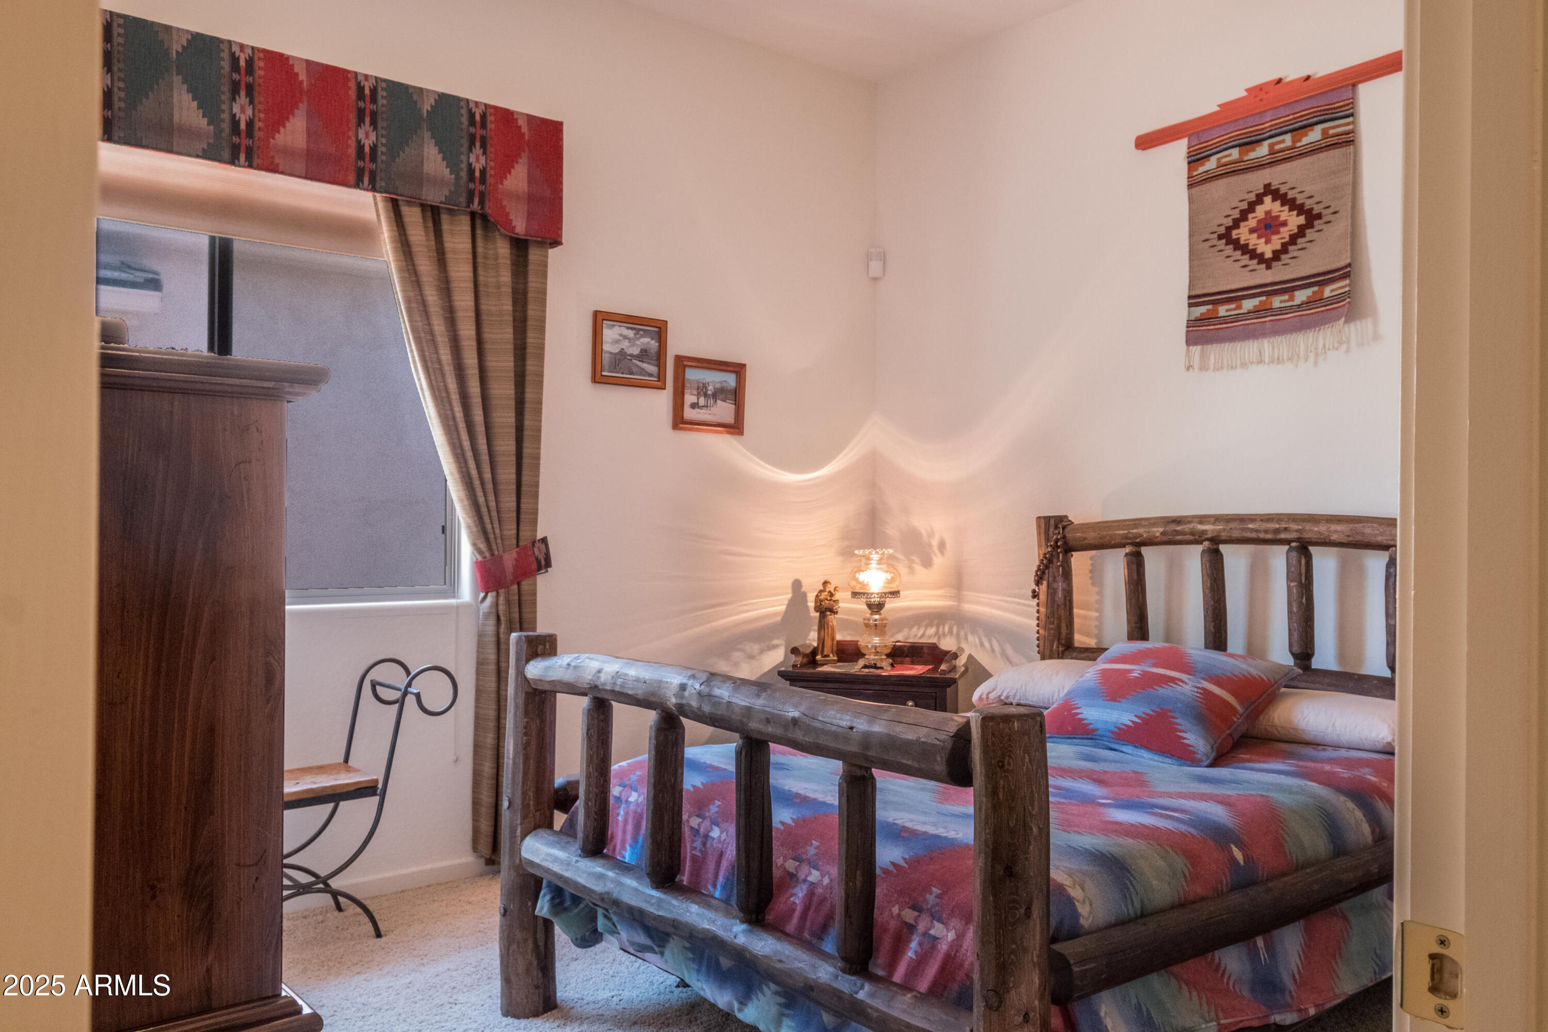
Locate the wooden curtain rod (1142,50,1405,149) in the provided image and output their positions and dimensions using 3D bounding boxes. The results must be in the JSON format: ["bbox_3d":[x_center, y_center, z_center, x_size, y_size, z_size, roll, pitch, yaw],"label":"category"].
[{"bbox_3d":[1.499,-1.279,3.544,0.040,0.078,0.902,1,-1,-38],"label":"wooden curtain rod"}]

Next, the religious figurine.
[{"bbox_3d":[0.212,0.411,4.529,0.105,0.330,0.085,1,0,2],"label":"religious figurine"}]

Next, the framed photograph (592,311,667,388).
[{"bbox_3d":[-0.513,-0.590,4.172,0.298,0.253,0.023,1,0,-38],"label":"framed photograph"}]

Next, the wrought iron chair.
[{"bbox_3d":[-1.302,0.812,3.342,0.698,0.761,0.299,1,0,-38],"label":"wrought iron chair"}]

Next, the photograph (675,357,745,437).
[{"bbox_3d":[-0.244,-0.450,4.386,0.331,0.276,0.023,1,0,-38],"label":"photograph"}]

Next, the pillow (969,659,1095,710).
[{"bbox_3d":[0.979,0.512,3.526,0.440,0.150,0.620,1,0,-38],"label":"pillow"}]

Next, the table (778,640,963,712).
[{"bbox_3d":[0.362,0.851,4.388,0.651,0.724,0.317,1,0,12],"label":"table"}]

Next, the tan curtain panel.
[{"bbox_3d":[-0.993,-0.047,3.712,0.582,2.294,0.110,1,0,-38],"label":"tan curtain panel"}]

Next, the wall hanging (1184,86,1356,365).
[{"bbox_3d":[1.499,-0.863,3.534,0.030,0.777,0.523,1,0,-38],"label":"wall hanging"}]

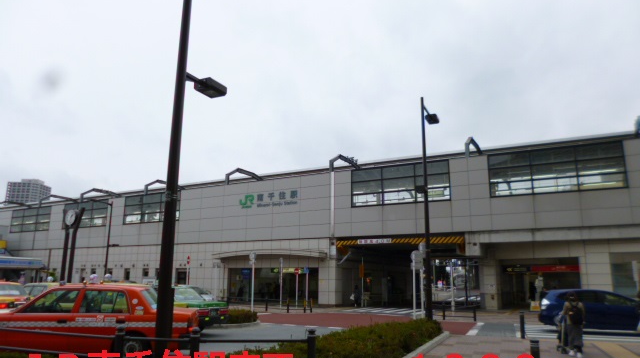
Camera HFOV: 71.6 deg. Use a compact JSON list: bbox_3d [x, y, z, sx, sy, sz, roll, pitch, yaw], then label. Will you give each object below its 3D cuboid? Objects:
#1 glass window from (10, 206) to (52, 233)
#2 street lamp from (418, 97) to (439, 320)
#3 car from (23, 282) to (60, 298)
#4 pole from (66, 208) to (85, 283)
[{"bbox_3d":[-32.471,4.654,49.850,6.607,2.603,0.200,-5,-14,24],"label":"glass window"},{"bbox_3d":[4.429,1.253,18.070,0.450,9.162,1.870,-6,-15,27],"label":"street lamp"},{"bbox_3d":[-11.289,5.124,18.493,4.650,1.520,1.690,1,-13,-2],"label":"car"},{"bbox_3d":[-12.831,4.179,23.129,0.450,5.450,0.270,1,-13,0],"label":"pole"}]

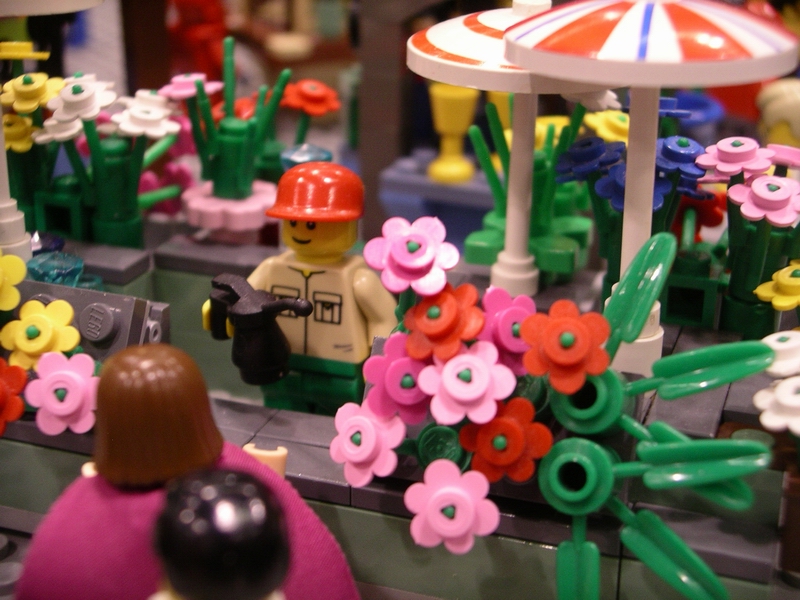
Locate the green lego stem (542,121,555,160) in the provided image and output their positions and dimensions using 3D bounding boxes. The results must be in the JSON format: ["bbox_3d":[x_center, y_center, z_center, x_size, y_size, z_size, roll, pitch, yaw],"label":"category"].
[{"bbox_3d":[0.021,-0.023,0.203,0.002,0.006,0.002,6,20,0],"label":"green lego stem"}]

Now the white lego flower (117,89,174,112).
[{"bbox_3d":[-0.039,-0.031,0.225,0.010,0.003,0.010,14,24,0],"label":"white lego flower"}]

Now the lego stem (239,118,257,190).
[{"bbox_3d":[-0.023,-0.022,0.218,0.003,0.012,0.003,1,20,0],"label":"lego stem"}]

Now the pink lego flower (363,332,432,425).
[{"bbox_3d":[0.001,0.009,0.153,0.010,0.010,0.003,0,2,-17],"label":"pink lego flower"}]

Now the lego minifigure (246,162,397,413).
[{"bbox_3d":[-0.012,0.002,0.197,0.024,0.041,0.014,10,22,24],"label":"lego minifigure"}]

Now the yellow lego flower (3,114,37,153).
[{"bbox_3d":[-0.059,-0.026,0.218,0.010,0.003,0.010,4,35,0],"label":"yellow lego flower"}]

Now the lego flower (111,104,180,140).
[{"bbox_3d":[-0.037,-0.027,0.210,0.010,0.003,0.010,13,31,0],"label":"lego flower"}]

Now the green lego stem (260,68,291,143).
[{"bbox_3d":[-0.018,-0.029,0.211,0.002,0.012,0.002,19,20,0],"label":"green lego stem"}]

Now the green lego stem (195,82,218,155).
[{"bbox_3d":[-0.029,-0.028,0.217,0.002,0.012,0.002,-9,26,0],"label":"green lego stem"}]

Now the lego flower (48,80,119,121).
[{"bbox_3d":[-0.046,-0.030,0.208,0.010,0.003,0.010,3,41,0],"label":"lego flower"}]

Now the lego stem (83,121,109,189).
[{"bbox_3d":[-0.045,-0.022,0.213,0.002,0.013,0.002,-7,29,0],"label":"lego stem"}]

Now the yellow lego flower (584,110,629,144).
[{"bbox_3d":[0.033,-0.026,0.215,0.010,0.003,0.010,14,36,0],"label":"yellow lego flower"}]

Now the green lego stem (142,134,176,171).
[{"bbox_3d":[-0.037,-0.023,0.220,0.002,0.007,0.002,43,0,0],"label":"green lego stem"}]

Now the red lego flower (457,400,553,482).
[{"bbox_3d":[0.011,0.015,0.149,0.010,0.009,0.003,0,1,19],"label":"red lego flower"}]

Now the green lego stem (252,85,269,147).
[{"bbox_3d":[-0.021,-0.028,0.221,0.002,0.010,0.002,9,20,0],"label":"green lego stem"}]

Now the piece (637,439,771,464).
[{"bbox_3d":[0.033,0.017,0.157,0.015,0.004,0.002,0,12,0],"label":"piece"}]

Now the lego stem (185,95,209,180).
[{"bbox_3d":[-0.031,-0.025,0.220,0.002,0.013,0.002,-10,14,0],"label":"lego stem"}]

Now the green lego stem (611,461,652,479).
[{"bbox_3d":[0.025,0.018,0.152,0.004,0.001,0.001,-7,0,0],"label":"green lego stem"}]

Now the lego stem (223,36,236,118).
[{"bbox_3d":[-0.027,-0.035,0.226,0.002,0.013,0.002,0,7,0],"label":"lego stem"}]

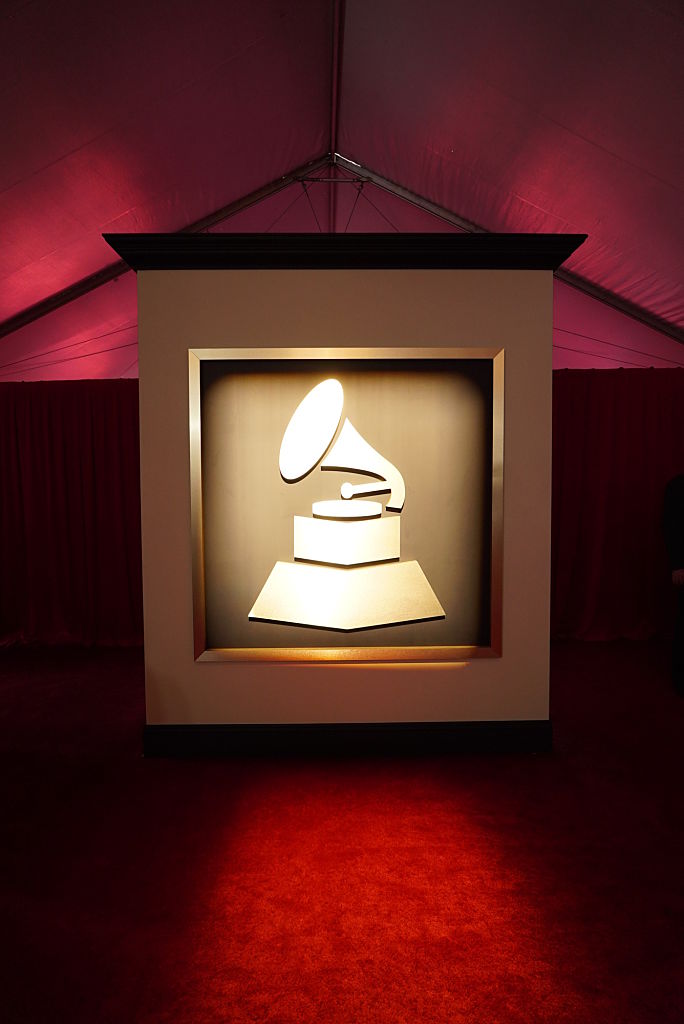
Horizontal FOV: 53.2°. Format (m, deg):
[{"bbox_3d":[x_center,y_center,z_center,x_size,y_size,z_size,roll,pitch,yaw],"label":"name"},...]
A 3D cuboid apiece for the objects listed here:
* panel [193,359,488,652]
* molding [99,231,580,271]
[{"bbox_3d":[0.030,-0.036,3.661,1.537,1.531,0.090,0,3,-1],"label":"panel"},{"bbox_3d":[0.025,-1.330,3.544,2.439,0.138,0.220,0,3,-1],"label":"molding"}]

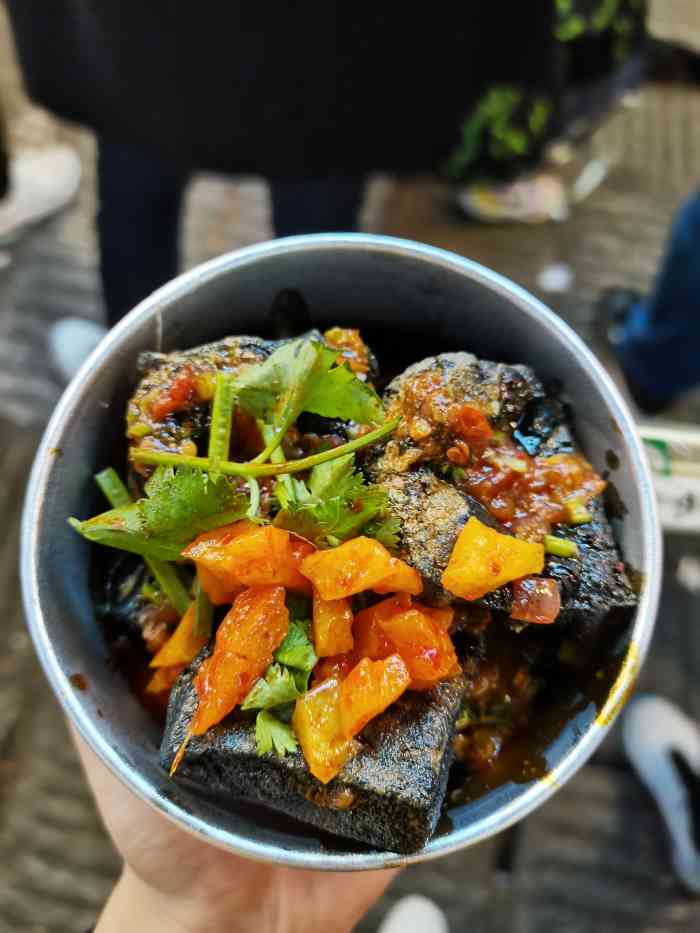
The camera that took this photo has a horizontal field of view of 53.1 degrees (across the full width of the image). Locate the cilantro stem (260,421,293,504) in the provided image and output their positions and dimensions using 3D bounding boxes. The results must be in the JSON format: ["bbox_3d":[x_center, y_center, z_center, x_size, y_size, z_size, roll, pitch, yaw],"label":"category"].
[{"bbox_3d":[-0.018,-0.001,0.176,0.004,0.004,0.023,-17,79,-3],"label":"cilantro stem"}]

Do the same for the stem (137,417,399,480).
[{"bbox_3d":[-0.020,-0.004,0.172,0.067,0.008,0.010,-7,79,-1],"label":"stem"}]

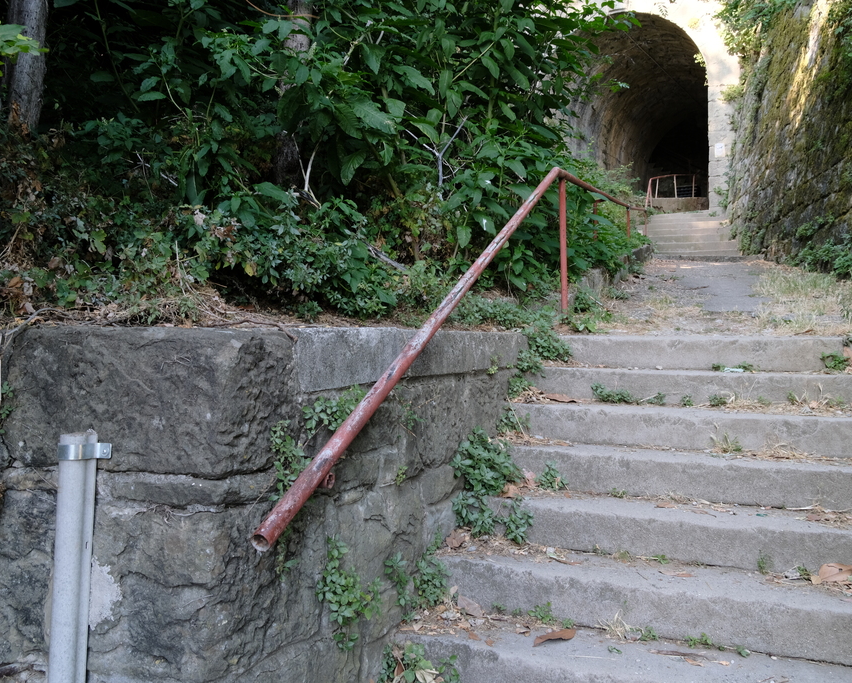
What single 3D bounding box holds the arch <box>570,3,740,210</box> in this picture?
[{"bbox_3d":[4.330,-4.397,14.200,3.250,3.700,0.900,0,-2,22],"label":"arch"}]

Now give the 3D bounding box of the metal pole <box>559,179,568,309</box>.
[{"bbox_3d":[0.760,-0.524,4.080,0.038,0.760,0.038,-1,-2,25],"label":"metal pole"}]

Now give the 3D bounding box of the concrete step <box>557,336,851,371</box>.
[{"bbox_3d":[1.361,0.073,3.730,1.349,0.170,0.300,0,-2,25],"label":"concrete step"}]

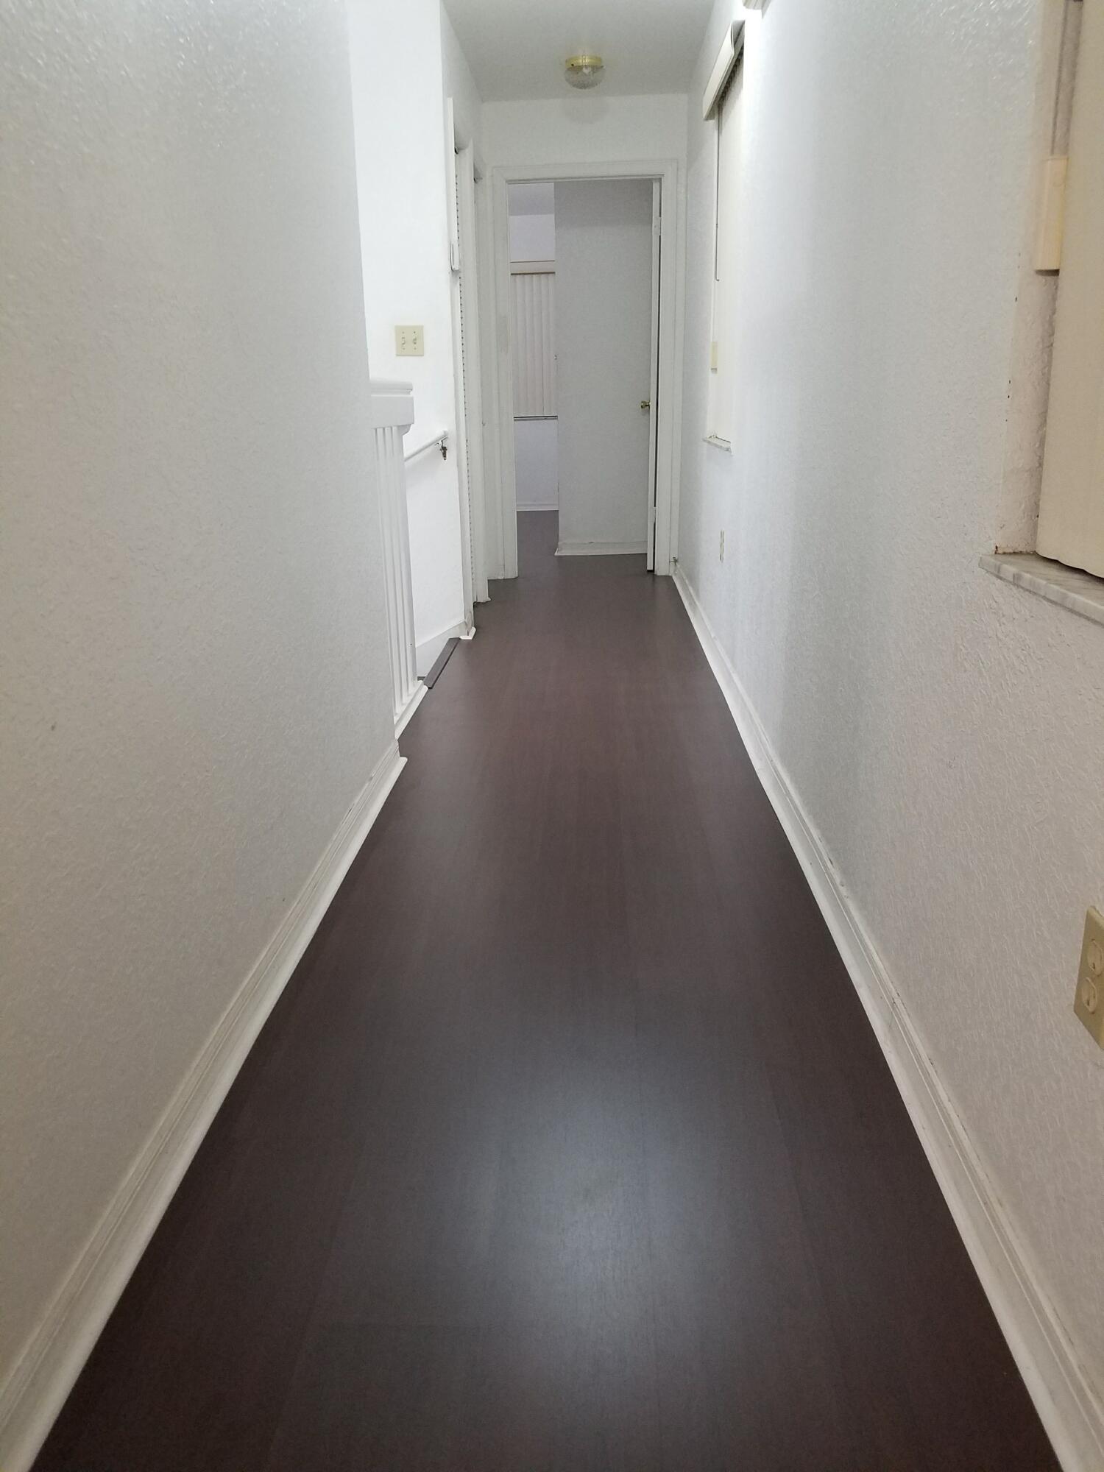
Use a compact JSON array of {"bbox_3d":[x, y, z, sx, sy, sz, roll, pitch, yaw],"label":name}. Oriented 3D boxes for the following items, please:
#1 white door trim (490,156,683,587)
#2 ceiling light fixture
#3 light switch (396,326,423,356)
[{"bbox_3d":[0.186,-1.934,6.017,0.955,2.126,0.120,0,17,2],"label":"white door trim"},{"bbox_3d":[0.149,-2.981,4.989,0.182,0.108,0.182,0,17,2],"label":"ceiling light fixture"},{"bbox_3d":[-0.564,-1.565,4.383,0.115,0.115,0.015,0,17,2],"label":"light switch"}]

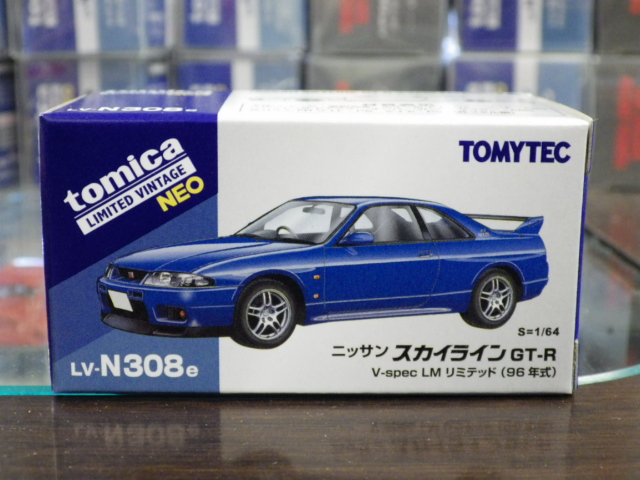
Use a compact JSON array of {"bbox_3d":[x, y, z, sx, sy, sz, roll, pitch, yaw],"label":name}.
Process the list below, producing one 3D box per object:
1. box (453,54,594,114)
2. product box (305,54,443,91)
[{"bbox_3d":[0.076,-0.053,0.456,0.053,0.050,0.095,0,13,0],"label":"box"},{"bbox_3d":[0.020,-0.055,0.461,0.052,0.050,0.095,0,13,0],"label":"product box"}]

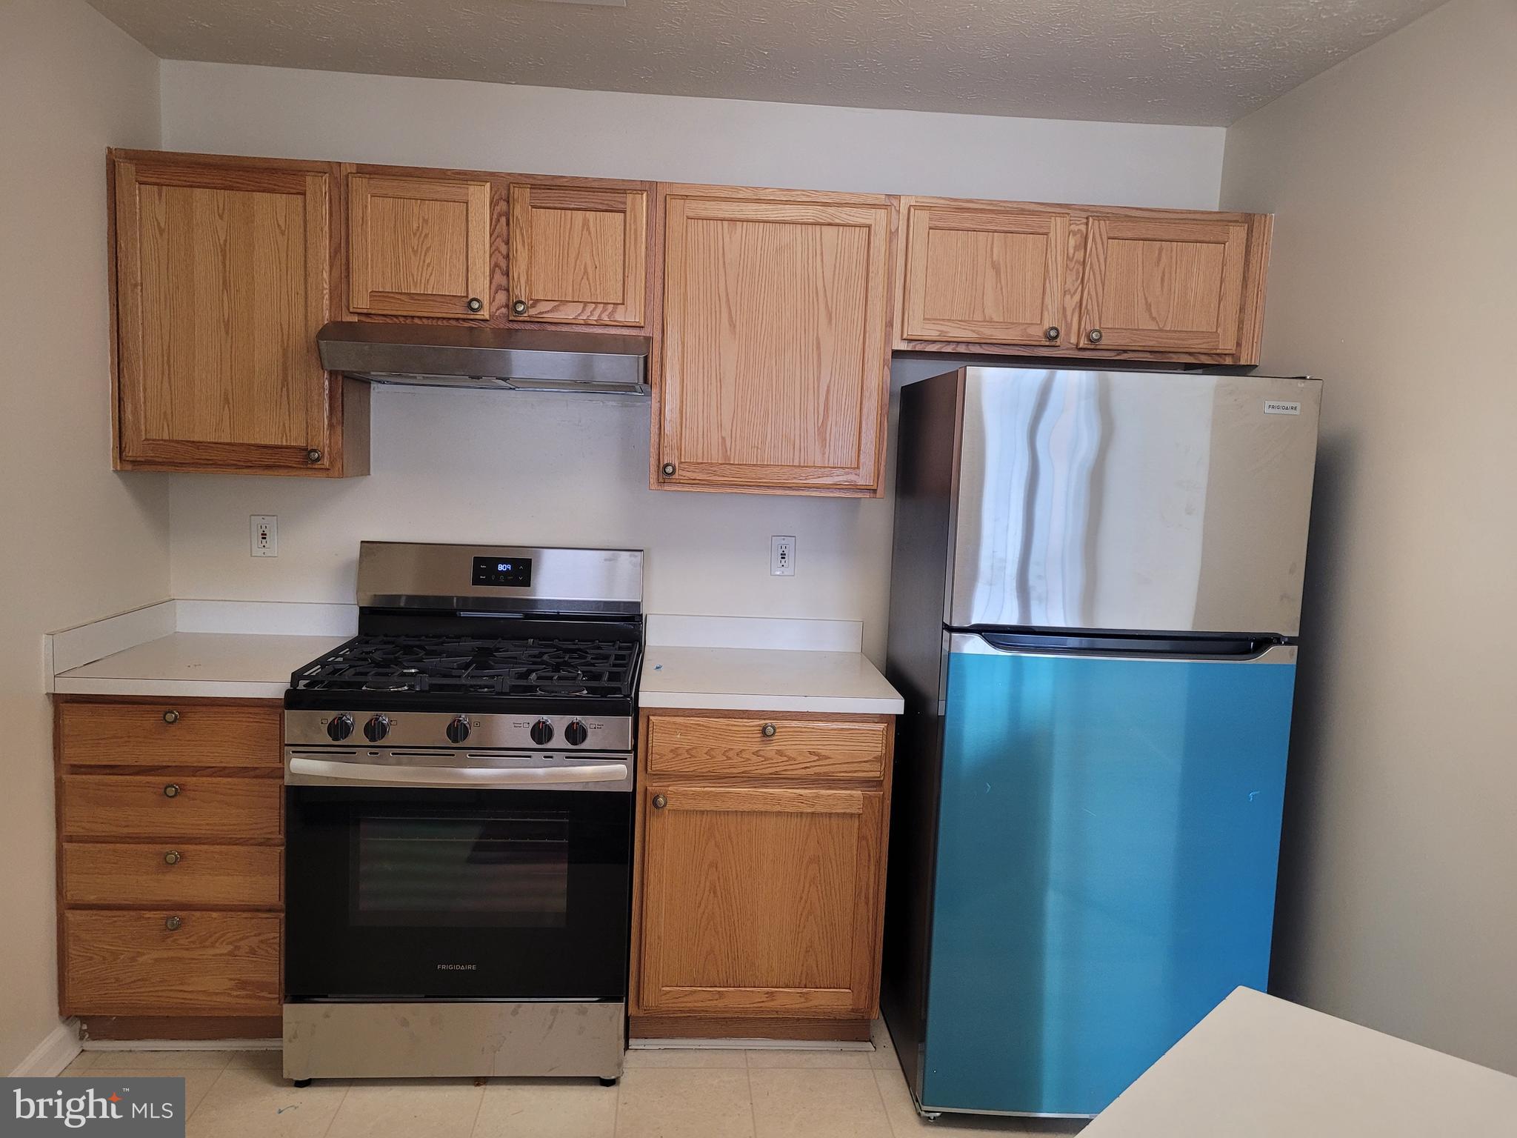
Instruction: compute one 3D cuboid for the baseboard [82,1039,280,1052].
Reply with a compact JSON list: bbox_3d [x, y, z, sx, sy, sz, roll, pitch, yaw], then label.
[{"bbox_3d":[-1.344,1.133,2.717,0.510,0.028,0.015,2,6,-4],"label":"baseboard"}]

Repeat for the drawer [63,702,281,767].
[{"bbox_3d":[-1.326,0.353,2.752,0.478,0.138,0.400,2,6,-4],"label":"drawer"}]

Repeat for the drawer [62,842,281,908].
[{"bbox_3d":[-1.339,0.675,2.785,0.478,0.141,0.400,2,6,-4],"label":"drawer"}]

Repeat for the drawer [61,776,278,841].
[{"bbox_3d":[-1.333,0.518,2.769,0.478,0.140,0.400,2,6,-4],"label":"drawer"}]

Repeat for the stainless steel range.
[{"bbox_3d":[-0.687,0.561,2.843,0.760,1.190,0.729,2,6,-4],"label":"stainless steel range"}]

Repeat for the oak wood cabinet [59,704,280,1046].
[{"bbox_3d":[-1.350,0.682,2.899,0.535,0.861,0.630,2,6,-4],"label":"oak wood cabinet"}]

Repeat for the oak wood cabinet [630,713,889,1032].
[{"bbox_3d":[-0.015,0.725,2.998,0.601,0.861,0.630,2,6,-4],"label":"oak wood cabinet"}]

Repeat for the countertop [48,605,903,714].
[{"bbox_3d":[-0.639,0.211,2.901,1.923,0.131,0.627,2,6,-4],"label":"countertop"}]

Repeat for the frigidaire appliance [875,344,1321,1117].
[{"bbox_3d":[0.758,0.374,2.858,0.756,1.672,0.790,2,6,-3],"label":"frigidaire appliance"}]

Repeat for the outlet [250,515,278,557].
[{"bbox_3d":[-1.357,-0.089,3.130,0.070,0.114,0.010,2,6,-4],"label":"outlet"}]

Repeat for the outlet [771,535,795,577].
[{"bbox_3d":[0.071,-0.035,3.236,0.070,0.114,0.010,2,6,-4],"label":"outlet"}]

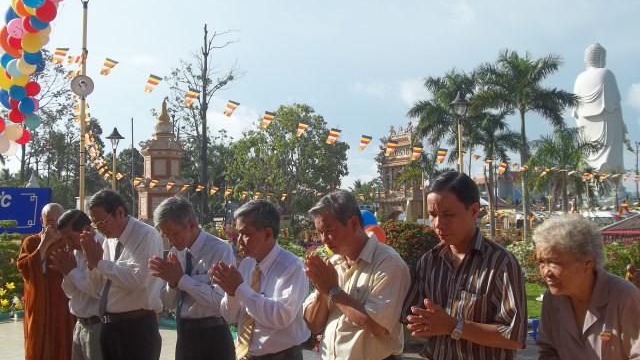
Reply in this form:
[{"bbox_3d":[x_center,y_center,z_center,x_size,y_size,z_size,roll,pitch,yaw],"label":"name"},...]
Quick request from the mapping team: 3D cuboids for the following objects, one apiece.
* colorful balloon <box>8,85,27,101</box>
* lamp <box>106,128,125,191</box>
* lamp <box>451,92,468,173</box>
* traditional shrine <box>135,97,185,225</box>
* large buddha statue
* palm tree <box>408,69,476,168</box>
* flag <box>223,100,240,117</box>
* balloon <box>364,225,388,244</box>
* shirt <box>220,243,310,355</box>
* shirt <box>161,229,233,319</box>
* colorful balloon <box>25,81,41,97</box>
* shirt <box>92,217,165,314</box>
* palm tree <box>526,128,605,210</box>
[{"bbox_3d":[-3.905,-1.124,8.600,0.230,0.230,0.230,1,-3,-22],"label":"colorful balloon"},{"bbox_3d":[-5.549,0.500,18.000,0.520,3.800,0.520,1,-3,-17],"label":"lamp"},{"bbox_3d":[2.949,0.226,13.874,0.380,4.141,0.380,0,-3,0],"label":"lamp"},{"bbox_3d":[-7.918,-0.434,34.000,3.000,7.300,3.000,0,-3,0],"label":"traditional shrine"},{"bbox_3d":[34.791,-8.417,83.000,5.200,17.600,5.900,2,-4,-37],"label":"large buddha statue"},{"bbox_3d":[7.165,-1.513,38.000,4.400,9.800,4.400,0,-3,0],"label":"palm tree"},{"bbox_3d":[-1.369,-1.106,10.300,0.240,0.250,0.060,1,-2,-20],"label":"flag"},{"bbox_3d":[0.519,0.548,6.400,0.250,0.260,0.250,0,-3,0],"label":"balloon"},{"bbox_3d":[-0.224,0.491,2.780,0.380,0.490,0.470,2,-3,-40],"label":"shirt"},{"bbox_3d":[-0.588,0.452,3.220,0.380,0.470,0.460,2,-4,-37],"label":"shirt"},{"bbox_3d":[-3.659,-1.162,8.500,0.201,0.211,0.201,0,-2,0],"label":"colorful balloon"},{"bbox_3d":[-0.949,0.424,3.300,0.360,0.520,0.450,3,-5,-44],"label":"shirt"},{"bbox_3d":[11.085,0.443,29.831,3.400,5.540,3.300,0,-3,0],"label":"palm tree"}]

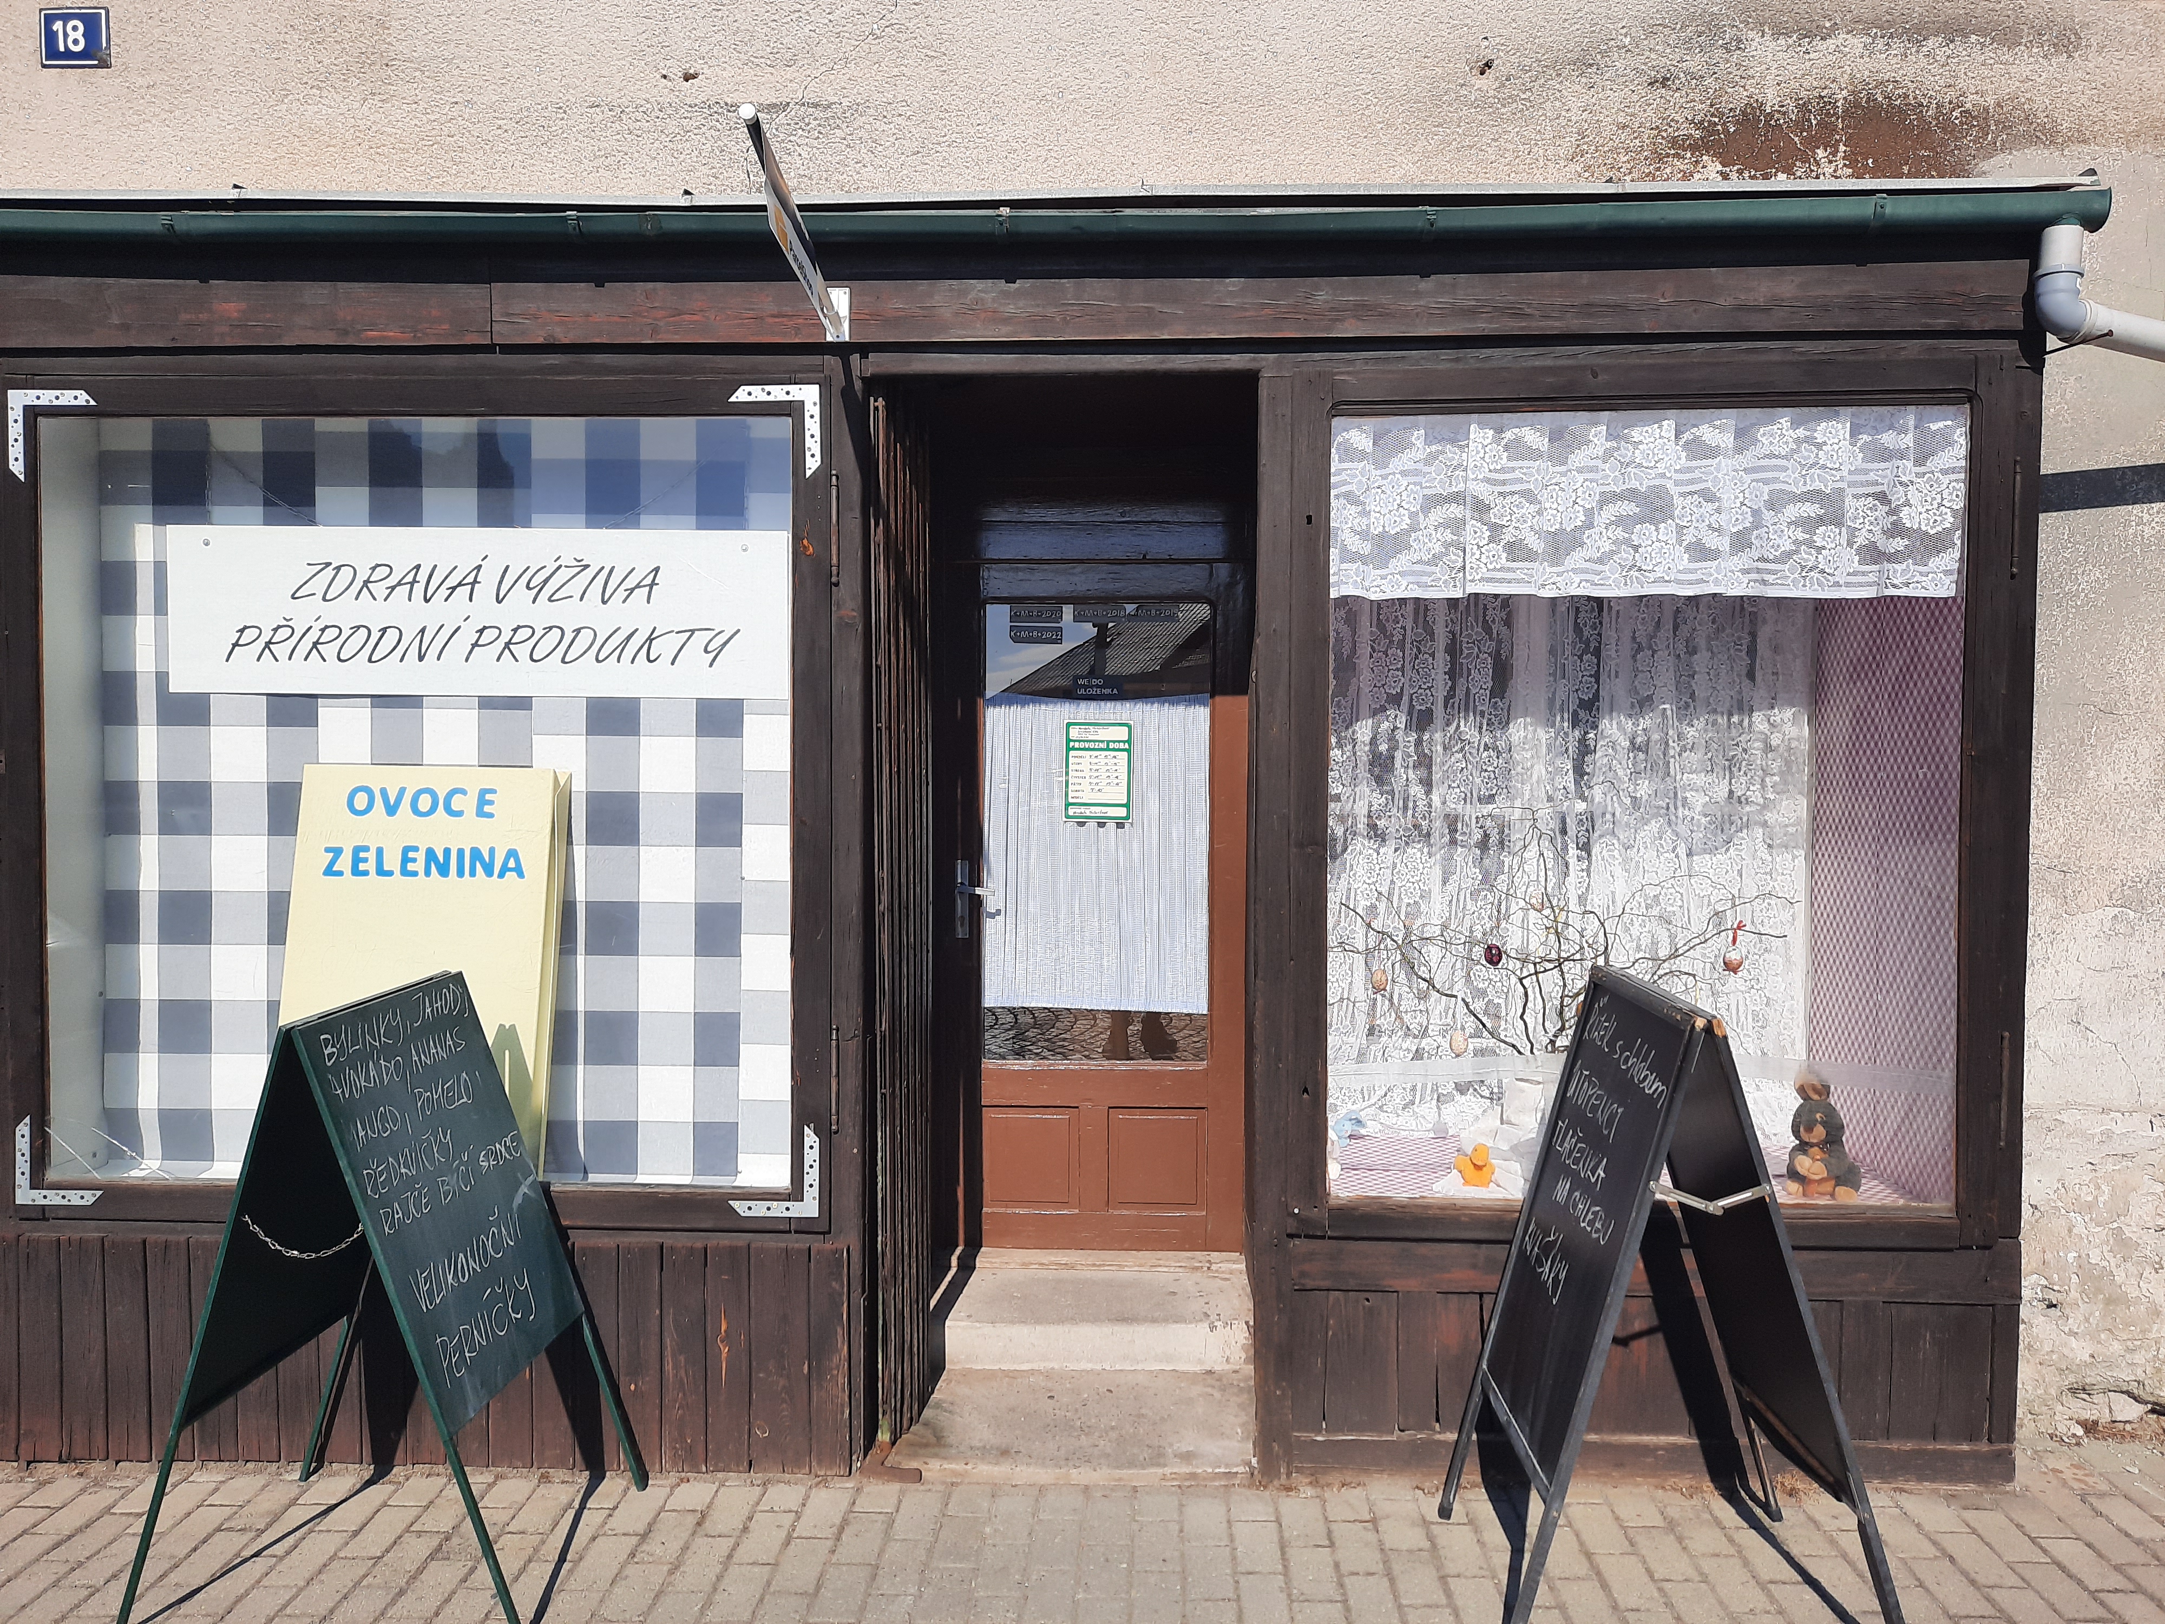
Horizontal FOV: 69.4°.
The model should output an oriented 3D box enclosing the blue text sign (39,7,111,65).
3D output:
[{"bbox_3d":[-2.430,-1.872,3.783,0.175,0.146,0.014,0,2,2],"label":"blue text sign"}]

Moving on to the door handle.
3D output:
[{"bbox_3d":[-0.312,0.256,4.522,0.114,0.224,0.062,0,2,2],"label":"door handle"}]

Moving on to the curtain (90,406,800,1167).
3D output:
[{"bbox_3d":[-1.464,-0.046,3.642,1.677,1.775,0.070,0,2,2],"label":"curtain"}]

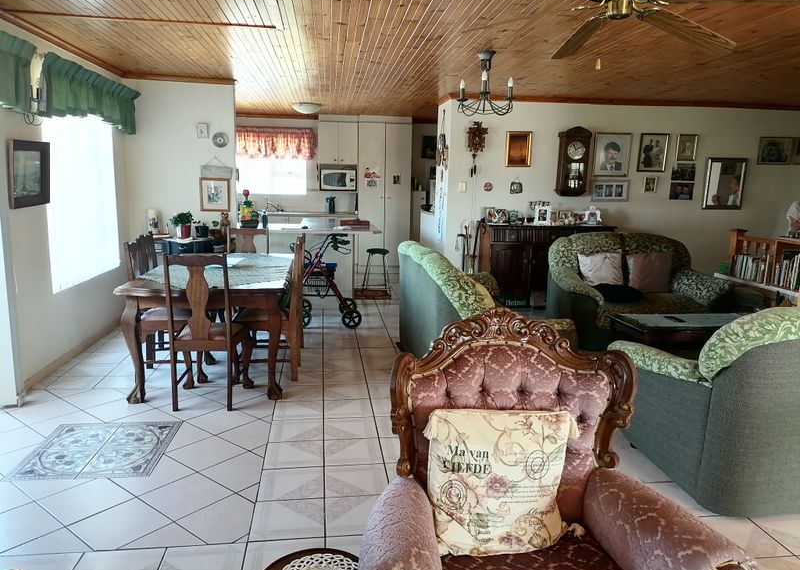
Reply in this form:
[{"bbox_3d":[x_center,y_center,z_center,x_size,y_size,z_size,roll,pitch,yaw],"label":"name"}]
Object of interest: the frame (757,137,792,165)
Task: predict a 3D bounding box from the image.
[{"bbox_3d":[4.899,-1.742,7.845,0.473,0.351,0.031,0,10,-7],"label":"frame"}]

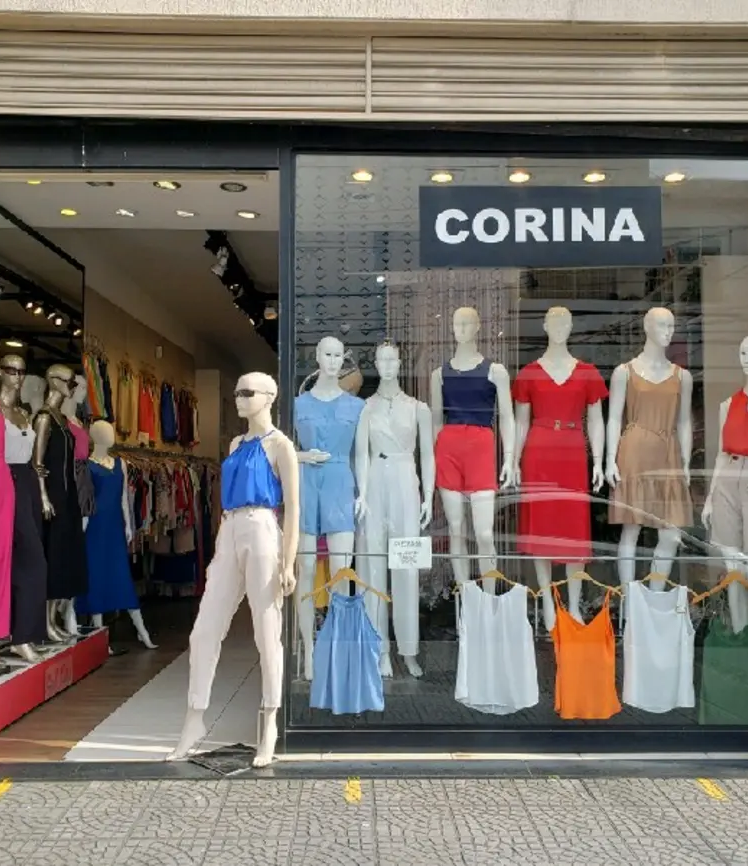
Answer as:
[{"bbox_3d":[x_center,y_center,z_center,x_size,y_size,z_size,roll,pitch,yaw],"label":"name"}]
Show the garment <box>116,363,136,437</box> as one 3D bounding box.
[{"bbox_3d":[-2.200,-0.279,7.675,0.120,0.655,0.380,0,-3,4],"label":"garment"}]

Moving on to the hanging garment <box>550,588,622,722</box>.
[{"bbox_3d":[1.030,1.066,4.210,0.350,0.660,0.080,0,-2,-1],"label":"hanging garment"}]

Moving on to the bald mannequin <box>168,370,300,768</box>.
[{"bbox_3d":[-0.606,0.604,3.972,0.530,1.785,0.420,-2,-3,37],"label":"bald mannequin"}]

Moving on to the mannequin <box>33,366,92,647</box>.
[{"bbox_3d":[-2.080,0.452,5.715,0.320,1.790,0.400,-1,-3,29],"label":"mannequin"}]

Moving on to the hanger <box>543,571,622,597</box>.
[{"bbox_3d":[1.011,0.736,4.223,0.410,0.145,0.035,0,-2,-1],"label":"hanger"}]

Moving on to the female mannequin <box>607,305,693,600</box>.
[{"bbox_3d":[1.537,0.189,4.817,0.460,1.800,0.340,0,-3,0],"label":"female mannequin"}]

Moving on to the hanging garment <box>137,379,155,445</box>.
[{"bbox_3d":[-2.180,-0.206,8.325,0.120,0.634,0.380,0,-3,4],"label":"hanging garment"}]

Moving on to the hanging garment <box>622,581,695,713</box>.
[{"bbox_3d":[1.389,1.043,4.233,0.370,0.650,0.080,0,-3,2],"label":"hanging garment"}]

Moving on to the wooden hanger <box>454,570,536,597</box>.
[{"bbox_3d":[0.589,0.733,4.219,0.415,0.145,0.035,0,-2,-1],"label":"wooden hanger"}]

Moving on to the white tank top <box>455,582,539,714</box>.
[{"bbox_3d":[0.603,1.052,4.233,0.410,0.650,0.080,0,-3,3],"label":"white tank top"}]

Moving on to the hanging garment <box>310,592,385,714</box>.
[{"bbox_3d":[-0.127,1.054,4.154,0.364,0.583,0.090,0,-3,-1],"label":"hanging garment"}]

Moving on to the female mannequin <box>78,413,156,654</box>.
[{"bbox_3d":[-1.982,0.787,6.649,0.540,1.770,0.440,2,-4,-36],"label":"female mannequin"}]

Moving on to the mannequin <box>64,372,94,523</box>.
[{"bbox_3d":[-2.071,0.489,6.033,0.360,1.800,0.440,-2,-4,38],"label":"mannequin"}]

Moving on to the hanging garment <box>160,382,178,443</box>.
[{"bbox_3d":[-2.109,-0.210,8.896,0.140,0.610,0.420,0,-2,1],"label":"hanging garment"}]

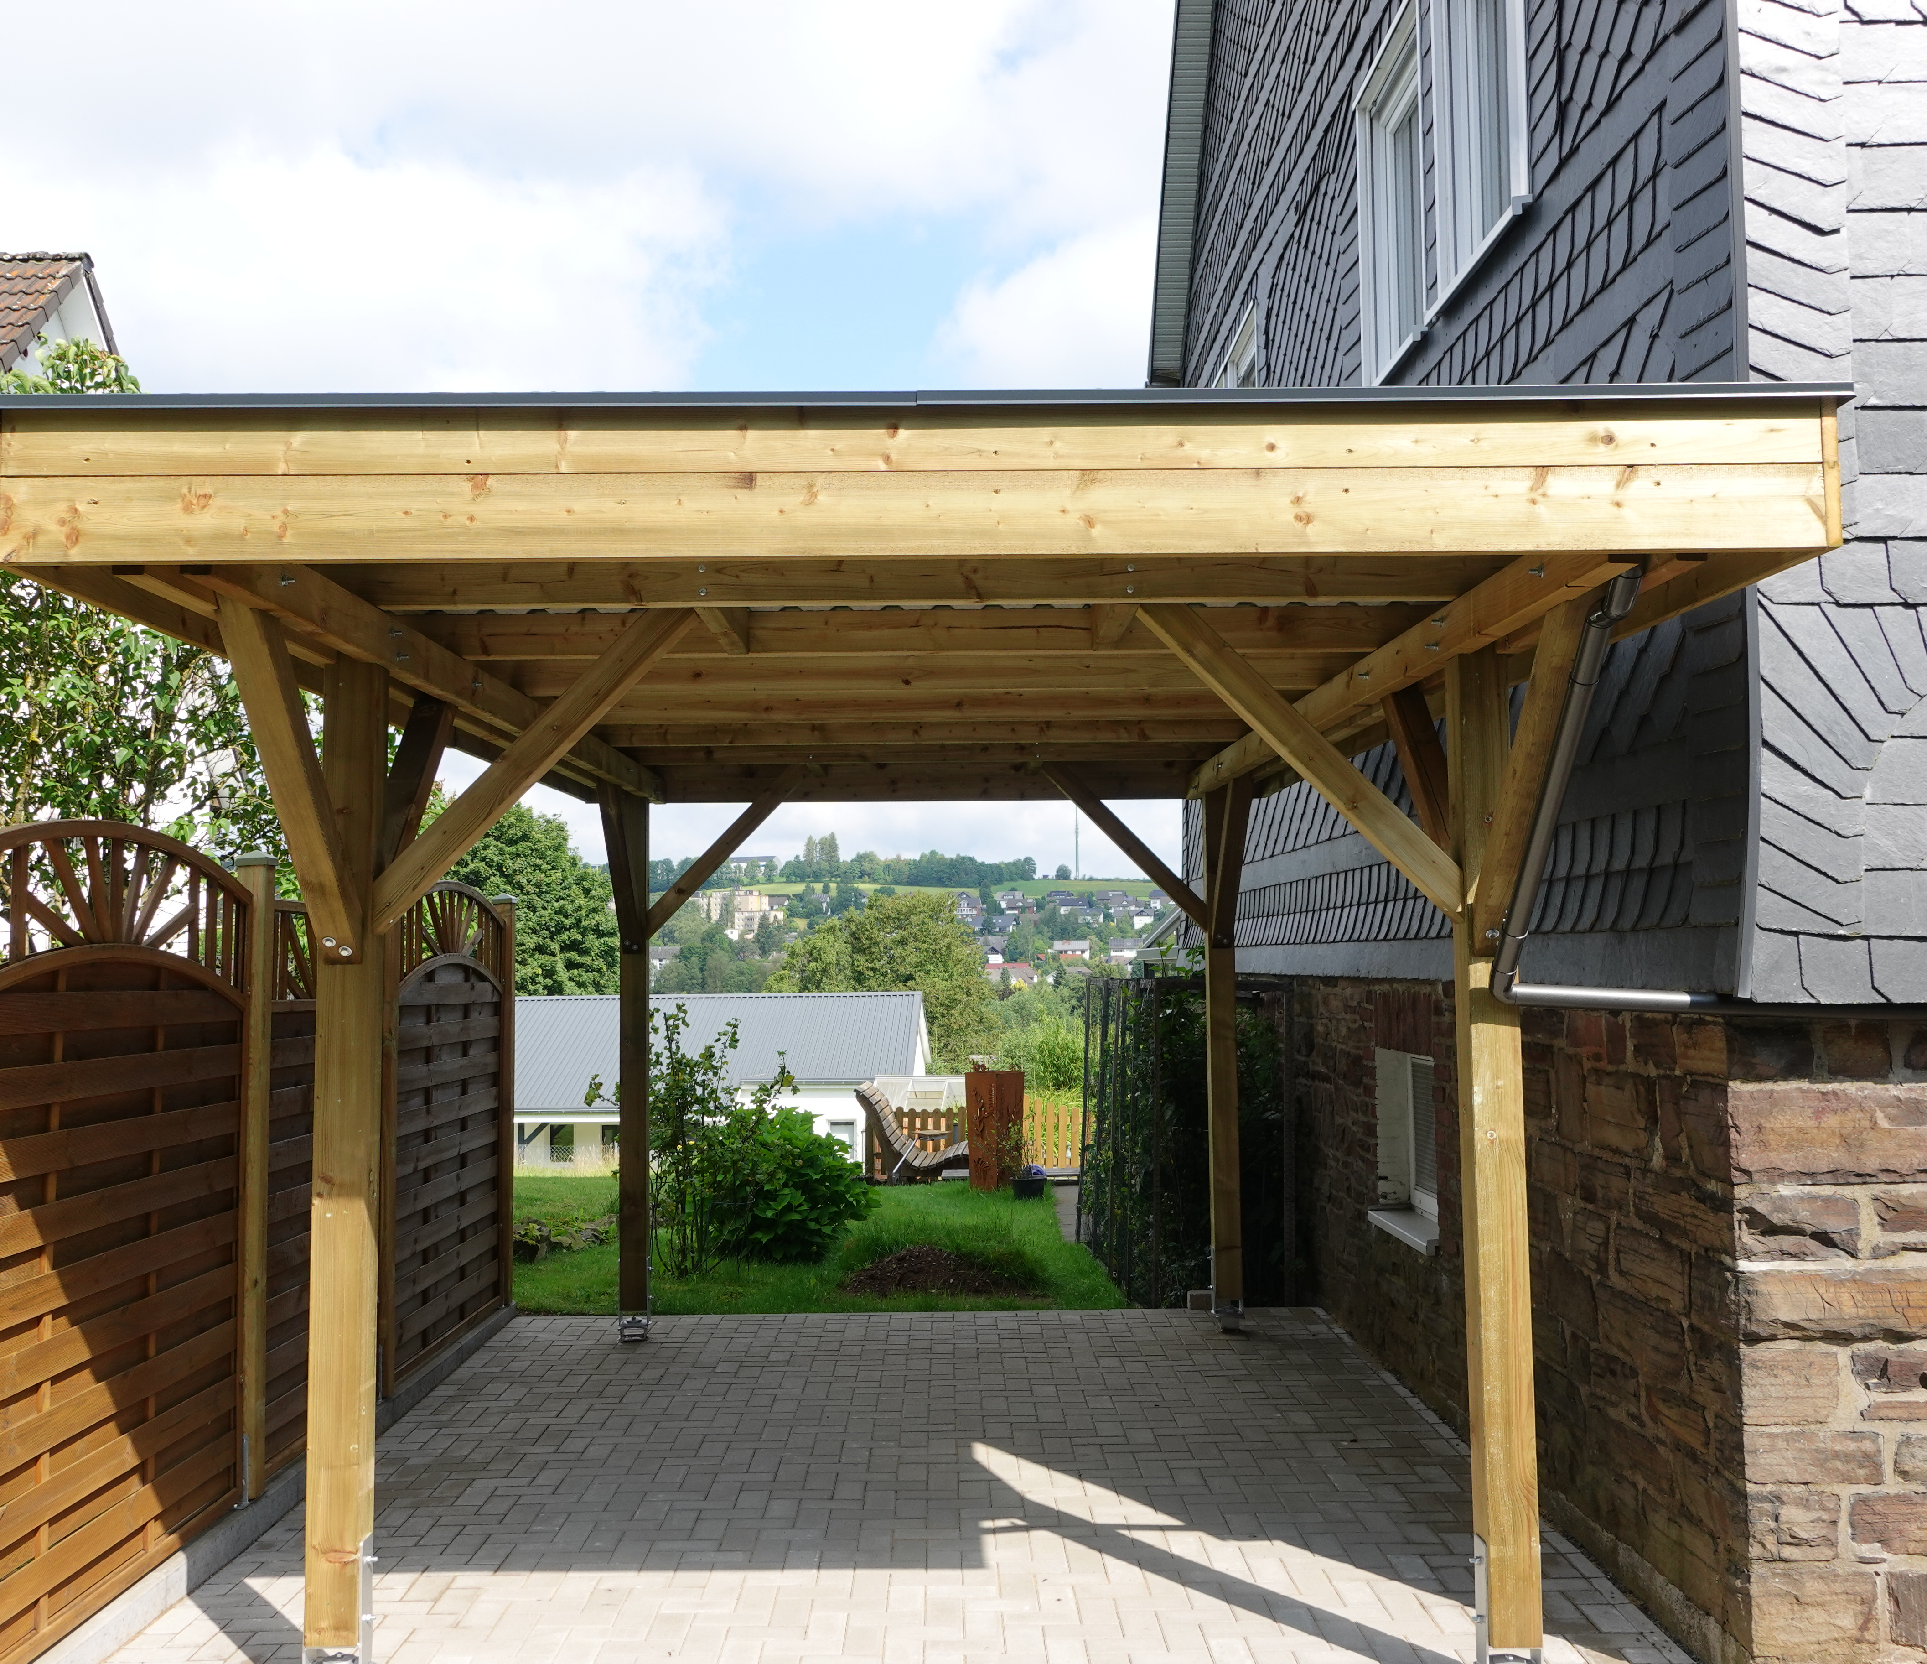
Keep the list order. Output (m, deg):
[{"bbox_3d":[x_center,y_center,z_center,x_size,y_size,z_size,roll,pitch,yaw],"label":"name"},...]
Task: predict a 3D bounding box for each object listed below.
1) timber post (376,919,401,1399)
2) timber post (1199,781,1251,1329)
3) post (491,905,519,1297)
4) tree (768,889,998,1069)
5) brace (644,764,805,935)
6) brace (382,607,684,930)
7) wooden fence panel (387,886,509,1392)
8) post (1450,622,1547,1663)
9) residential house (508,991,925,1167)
[{"bbox_3d":[-2.255,1.192,6.778,0.090,2.020,0.090,0,-4,-1],"label":"timber post"},{"bbox_3d":[1.200,0.999,8.003,0.122,2.430,0.122,0,-4,-1],"label":"timber post"},{"bbox_3d":[-2.275,1.318,8.573,0.090,2.020,0.090,0,-4,-1],"label":"post"},{"bbox_3d":[-2.986,6.790,63.648,8.400,9.400,8.400,0,-4,-1],"label":"tree"},{"bbox_3d":[-1.080,0.035,8.086,0.083,1.173,0.088,44,-3,2],"label":"brace"},{"bbox_3d":[-1.025,-0.207,4.205,0.090,1.172,0.090,44,-3,2],"label":"brace"},{"bbox_3d":[-2.265,1.208,7.679,0.045,1.945,1.760,0,-4,-1],"label":"wooden fence panel"},{"bbox_3d":[1.262,0.736,4.122,0.122,2.320,0.122,0,-4,-1],"label":"post"},{"bbox_3d":[-6.998,7.024,47.545,12.500,5.000,9.500,0,-4,-4],"label":"residential house"}]

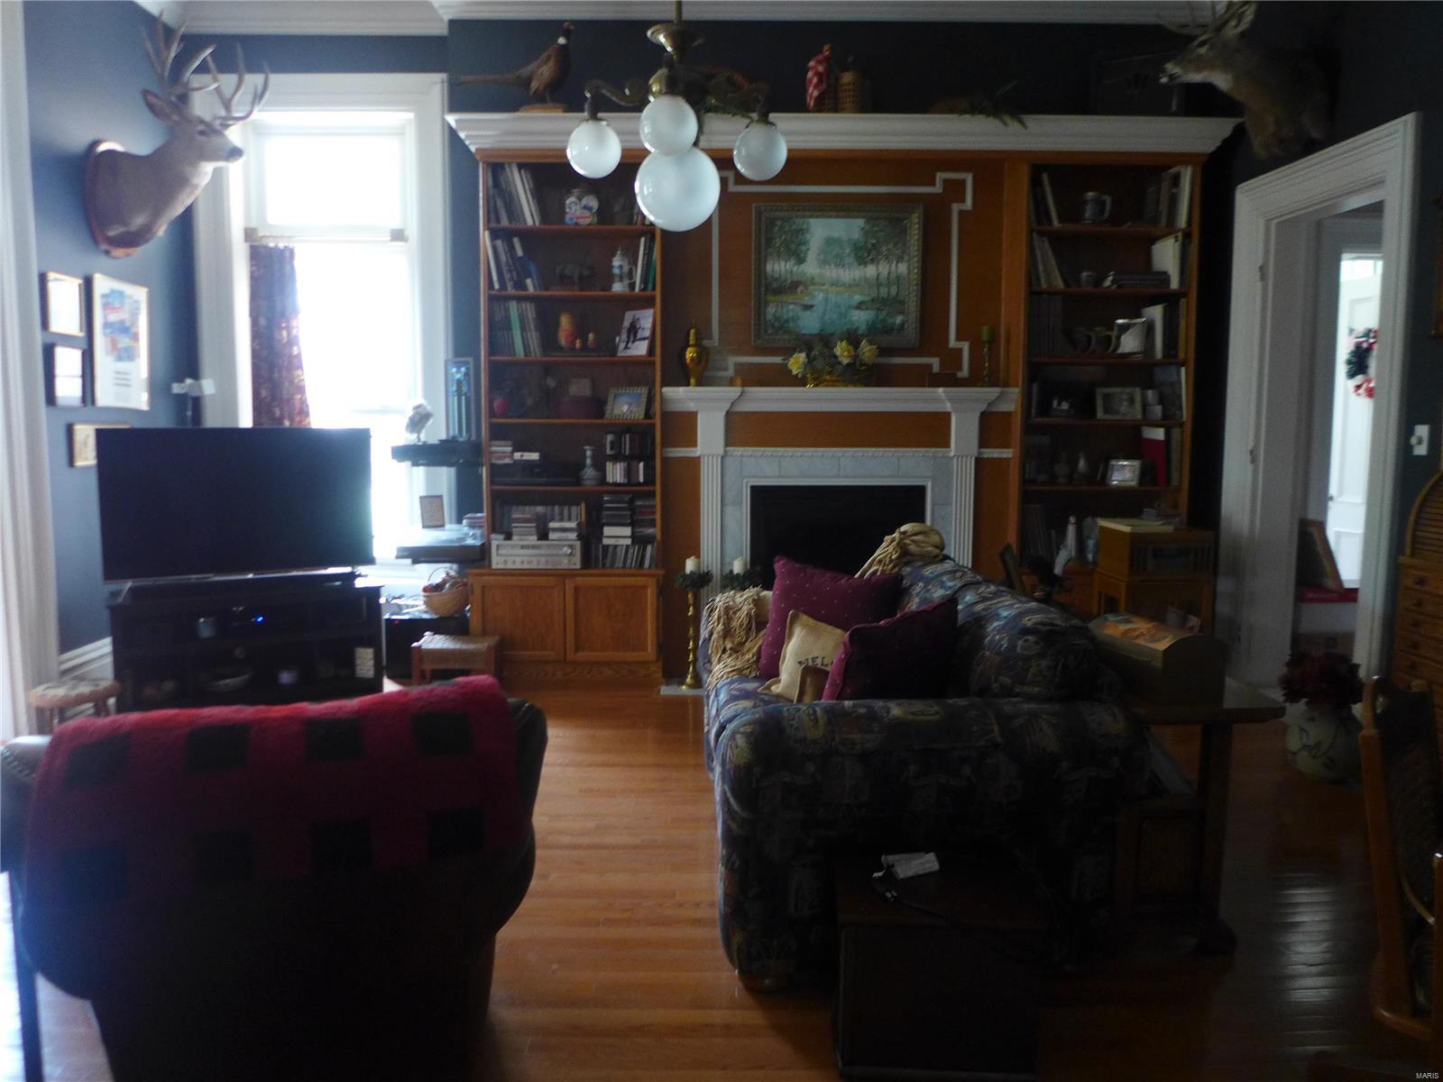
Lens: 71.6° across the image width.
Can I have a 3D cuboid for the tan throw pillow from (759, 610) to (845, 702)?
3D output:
[{"bbox_3d":[0.285,0.326,2.767,0.340,0.310,0.130,5,-11,38],"label":"tan throw pillow"}]

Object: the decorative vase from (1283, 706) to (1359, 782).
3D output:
[{"bbox_3d":[2.216,0.724,3.673,0.289,0.274,0.289,0,6,-1],"label":"decorative vase"}]

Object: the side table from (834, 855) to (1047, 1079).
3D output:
[{"bbox_3d":[0.432,0.870,2.079,0.400,0.301,0.310,1,6,4],"label":"side table"}]

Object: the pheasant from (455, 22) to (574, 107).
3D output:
[{"bbox_3d":[-0.985,-2.247,4.739,0.580,0.415,0.190,0,6,0],"label":"pheasant"}]

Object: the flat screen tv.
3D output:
[{"bbox_3d":[-2.142,-0.181,4.500,1.110,0.639,0.070,-4,7,-35],"label":"flat screen tv"}]

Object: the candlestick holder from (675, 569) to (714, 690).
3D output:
[{"bbox_3d":[-0.130,0.391,4.601,0.165,0.573,0.165,0,6,0],"label":"candlestick holder"}]

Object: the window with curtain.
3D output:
[{"bbox_3d":[-2.076,-1.047,5.363,0.982,2.426,0.160,0,6,0],"label":"window with curtain"}]

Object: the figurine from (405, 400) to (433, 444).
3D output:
[{"bbox_3d":[-1.524,-0.602,5.038,0.150,0.220,0.100,2,6,16],"label":"figurine"}]

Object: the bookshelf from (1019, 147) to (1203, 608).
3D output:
[{"bbox_3d":[1.951,-0.610,5.190,0.897,2.610,0.380,0,6,-1],"label":"bookshelf"}]

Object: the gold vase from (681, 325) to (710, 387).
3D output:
[{"bbox_3d":[-0.126,-0.901,4.851,0.130,0.307,0.130,0,6,-1],"label":"gold vase"}]

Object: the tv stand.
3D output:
[{"bbox_3d":[-2.140,0.484,4.561,1.090,0.535,0.420,-4,7,-32],"label":"tv stand"}]

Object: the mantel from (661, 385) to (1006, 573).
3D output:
[{"bbox_3d":[0.590,-0.060,5.112,1.754,1.427,0.200,0,6,0],"label":"mantel"}]

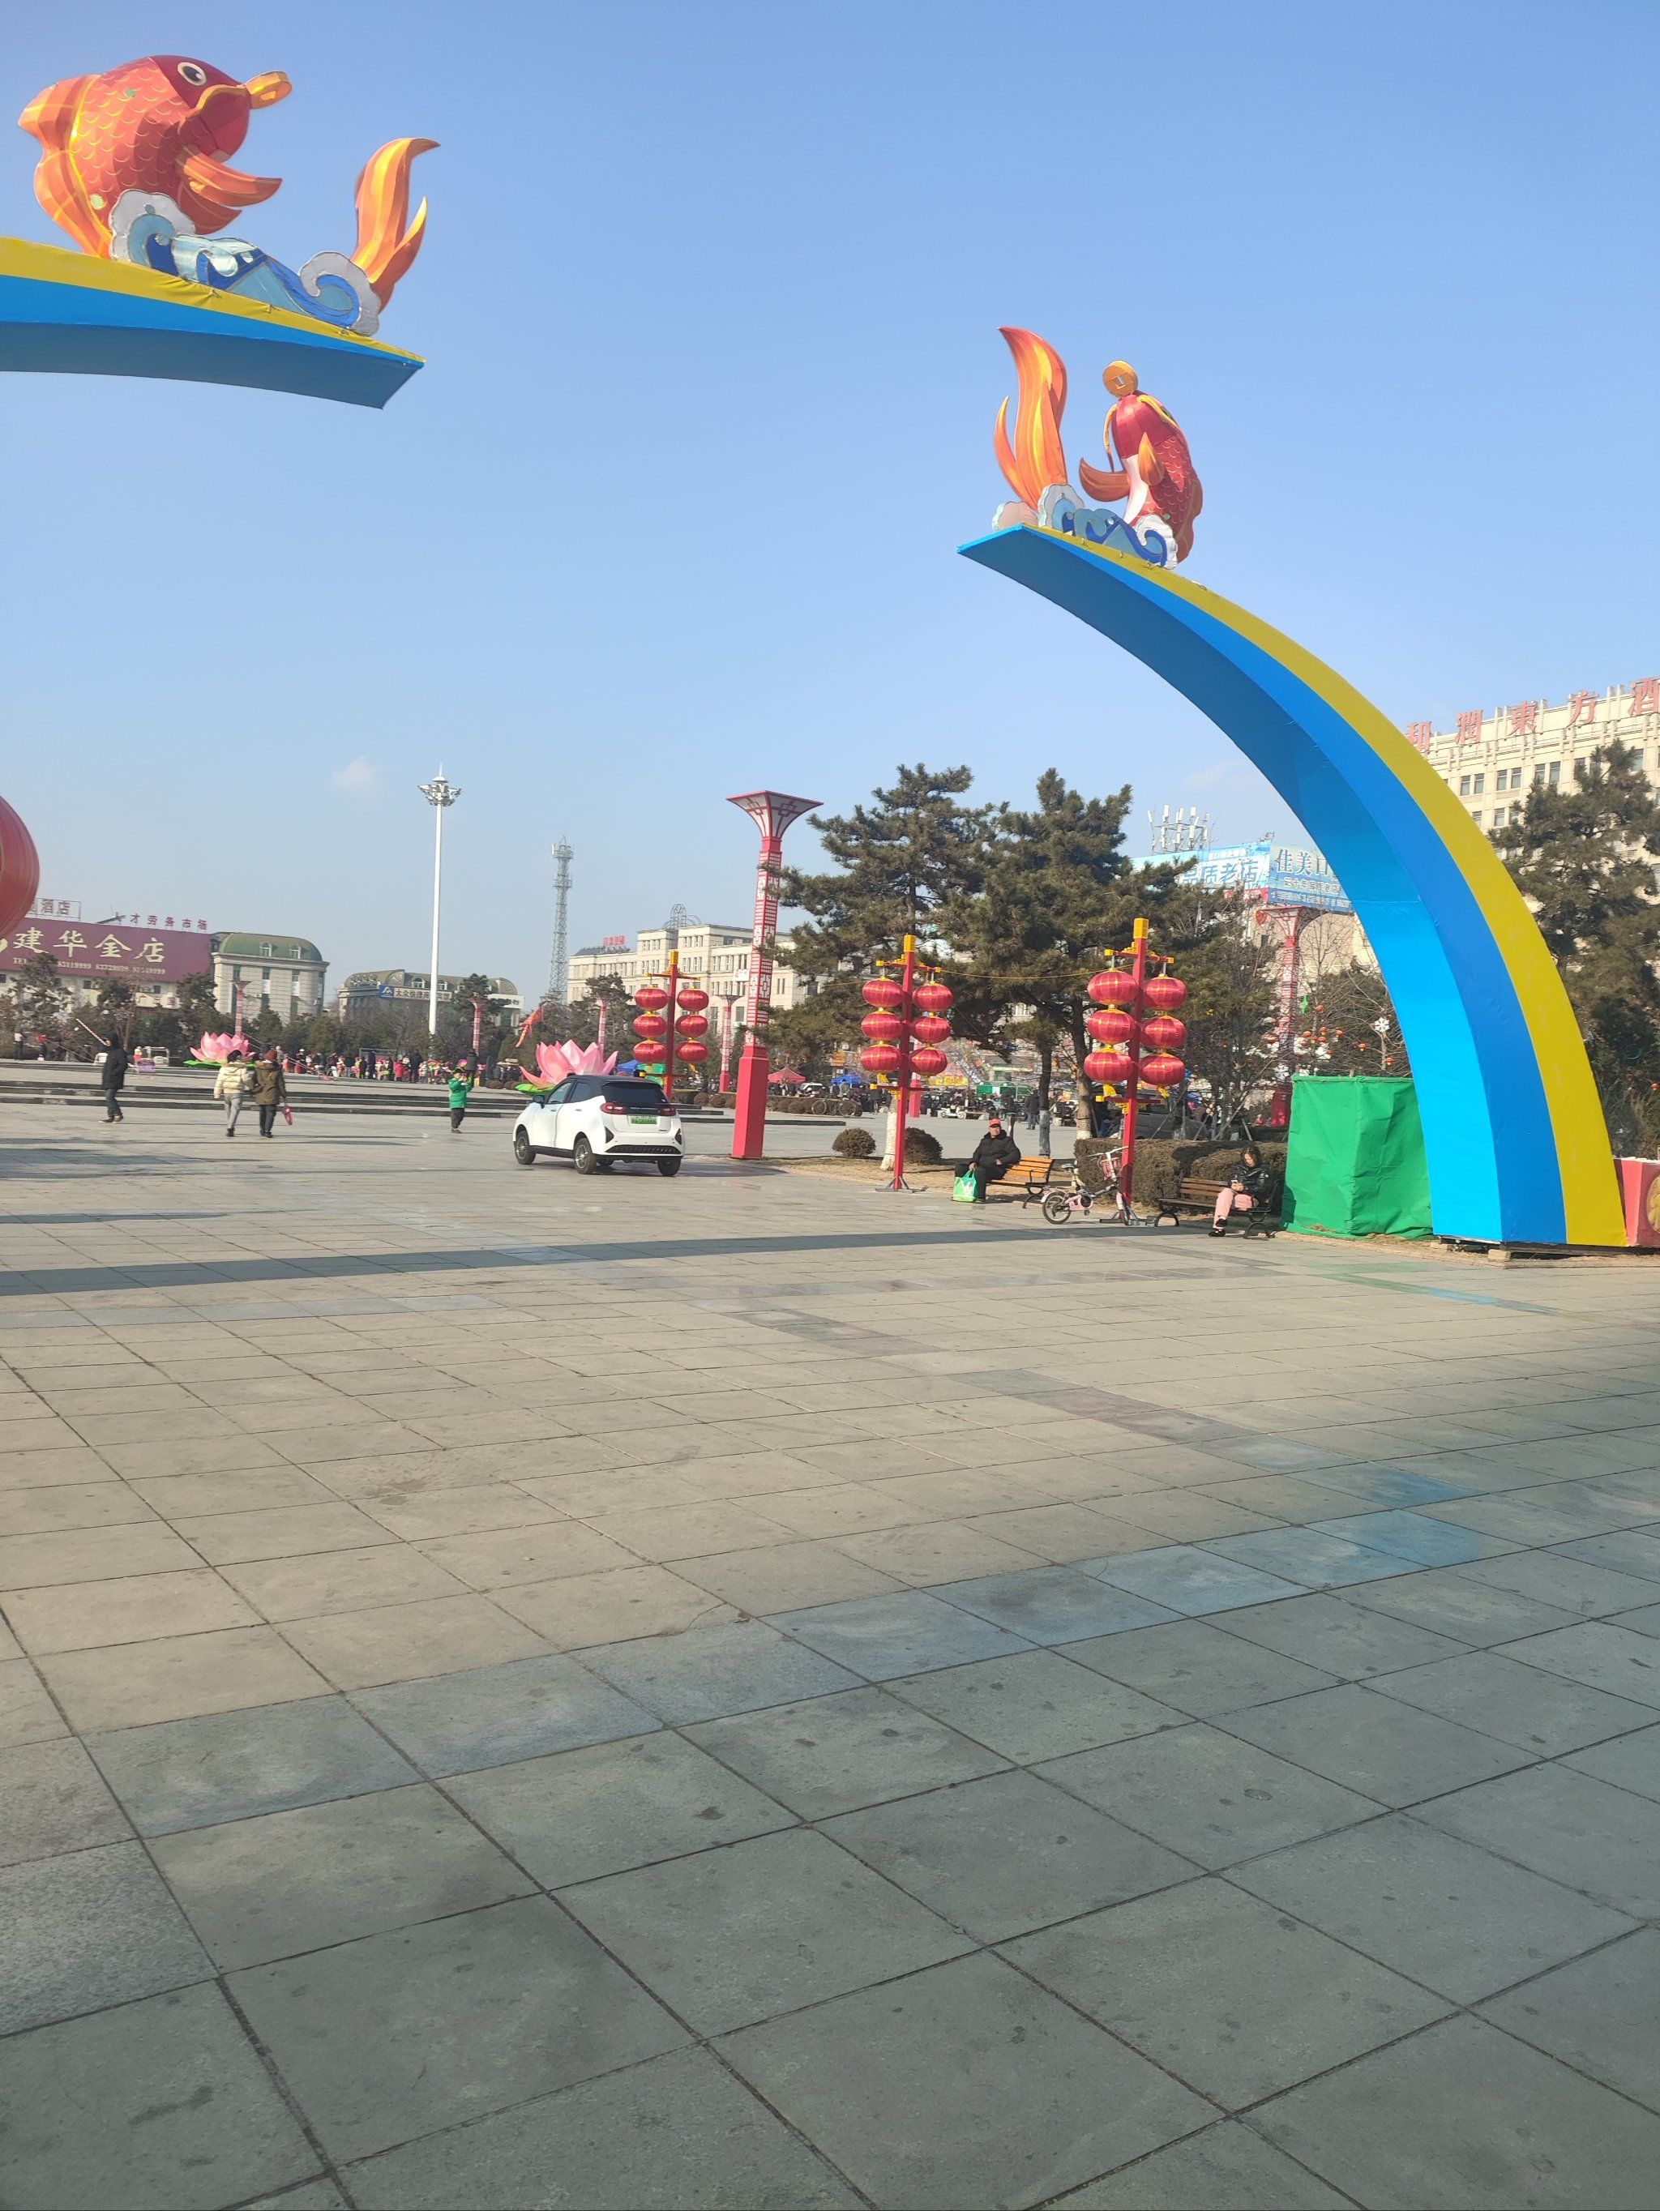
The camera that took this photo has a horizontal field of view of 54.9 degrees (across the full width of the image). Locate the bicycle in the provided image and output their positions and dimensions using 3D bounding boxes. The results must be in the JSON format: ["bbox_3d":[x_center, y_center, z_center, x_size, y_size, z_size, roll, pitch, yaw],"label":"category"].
[{"bbox_3d":[3.382,1.018,20.657,1.270,1.030,0.520,3,0,-12],"label":"bicycle"}]

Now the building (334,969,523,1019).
[{"bbox_3d":[-72.518,-13.649,289.942,24.000,18.000,33.000,3,0,-34],"label":"building"}]

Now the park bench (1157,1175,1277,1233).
[{"bbox_3d":[4.876,1.235,20.365,0.600,0.730,1.500,2,1,-39],"label":"park bench"}]

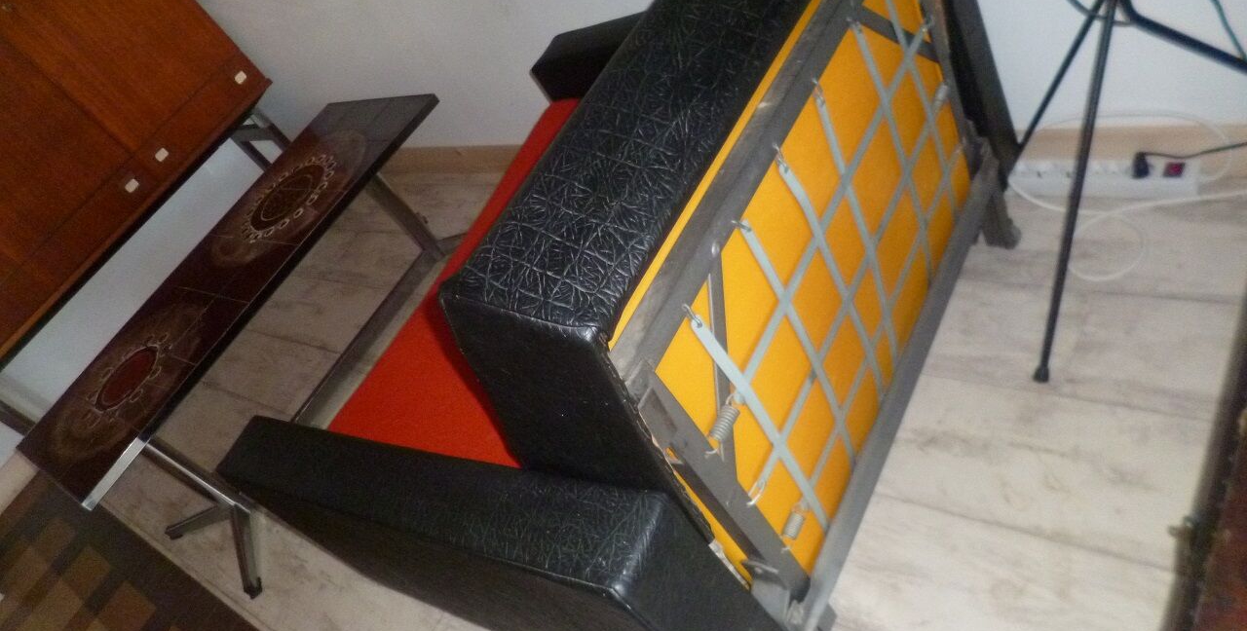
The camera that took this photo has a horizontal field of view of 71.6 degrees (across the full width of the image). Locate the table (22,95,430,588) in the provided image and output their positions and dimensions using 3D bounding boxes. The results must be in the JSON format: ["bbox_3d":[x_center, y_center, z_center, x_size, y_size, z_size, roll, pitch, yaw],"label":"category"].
[{"bbox_3d":[-0.750,0.017,1.983,0.461,0.407,1.057,9,58,43],"label":"table"}]

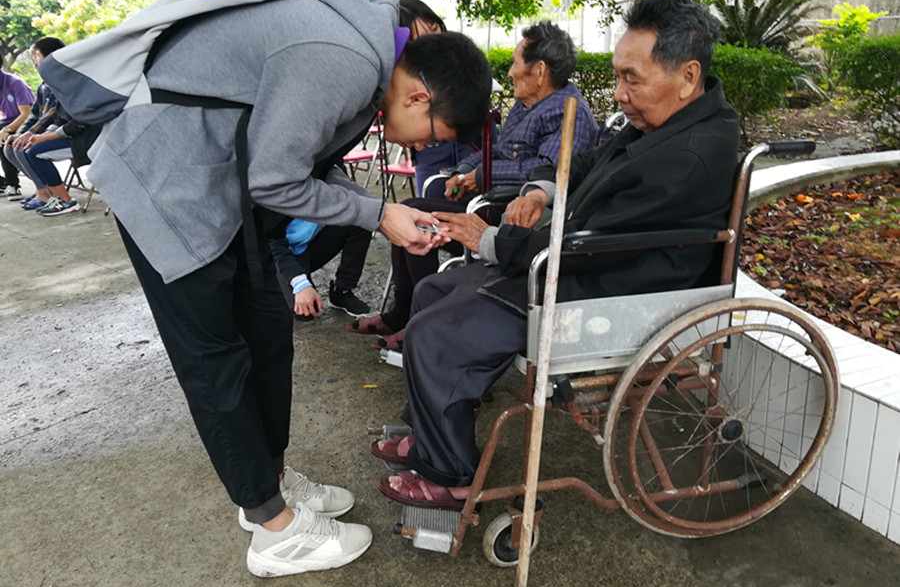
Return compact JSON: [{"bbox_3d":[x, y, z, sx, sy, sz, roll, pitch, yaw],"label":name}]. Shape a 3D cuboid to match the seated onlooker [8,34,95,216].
[{"bbox_3d":[-2.720,-1.190,4.630,0.850,1.300,0.520,-18,24,-36],"label":"seated onlooker"}]

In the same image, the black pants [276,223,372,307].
[{"bbox_3d":[-0.600,-0.190,3.100,0.580,0.520,0.400,7,22,28],"label":"black pants"}]

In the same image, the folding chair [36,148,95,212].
[{"bbox_3d":[-2.570,-1.000,4.700,0.480,0.800,0.450,-18,24,-36],"label":"folding chair"}]

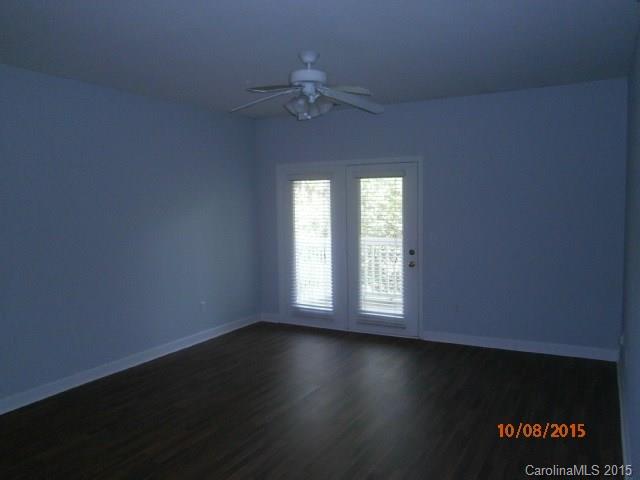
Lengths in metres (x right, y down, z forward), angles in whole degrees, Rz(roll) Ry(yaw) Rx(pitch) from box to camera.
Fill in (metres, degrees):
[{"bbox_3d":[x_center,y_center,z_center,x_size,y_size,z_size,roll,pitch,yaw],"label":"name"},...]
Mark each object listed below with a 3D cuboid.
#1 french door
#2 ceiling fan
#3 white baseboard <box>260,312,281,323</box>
[{"bbox_3d":[0.316,0.087,6.038,1.950,2.100,0.100,2,5,30],"label":"french door"},{"bbox_3d":[-0.088,-1.173,3.660,1.260,0.500,1.240,-1,5,0],"label":"ceiling fan"},{"bbox_3d":[-0.685,1.082,6.694,0.320,0.125,0.020,2,5,30],"label":"white baseboard"}]

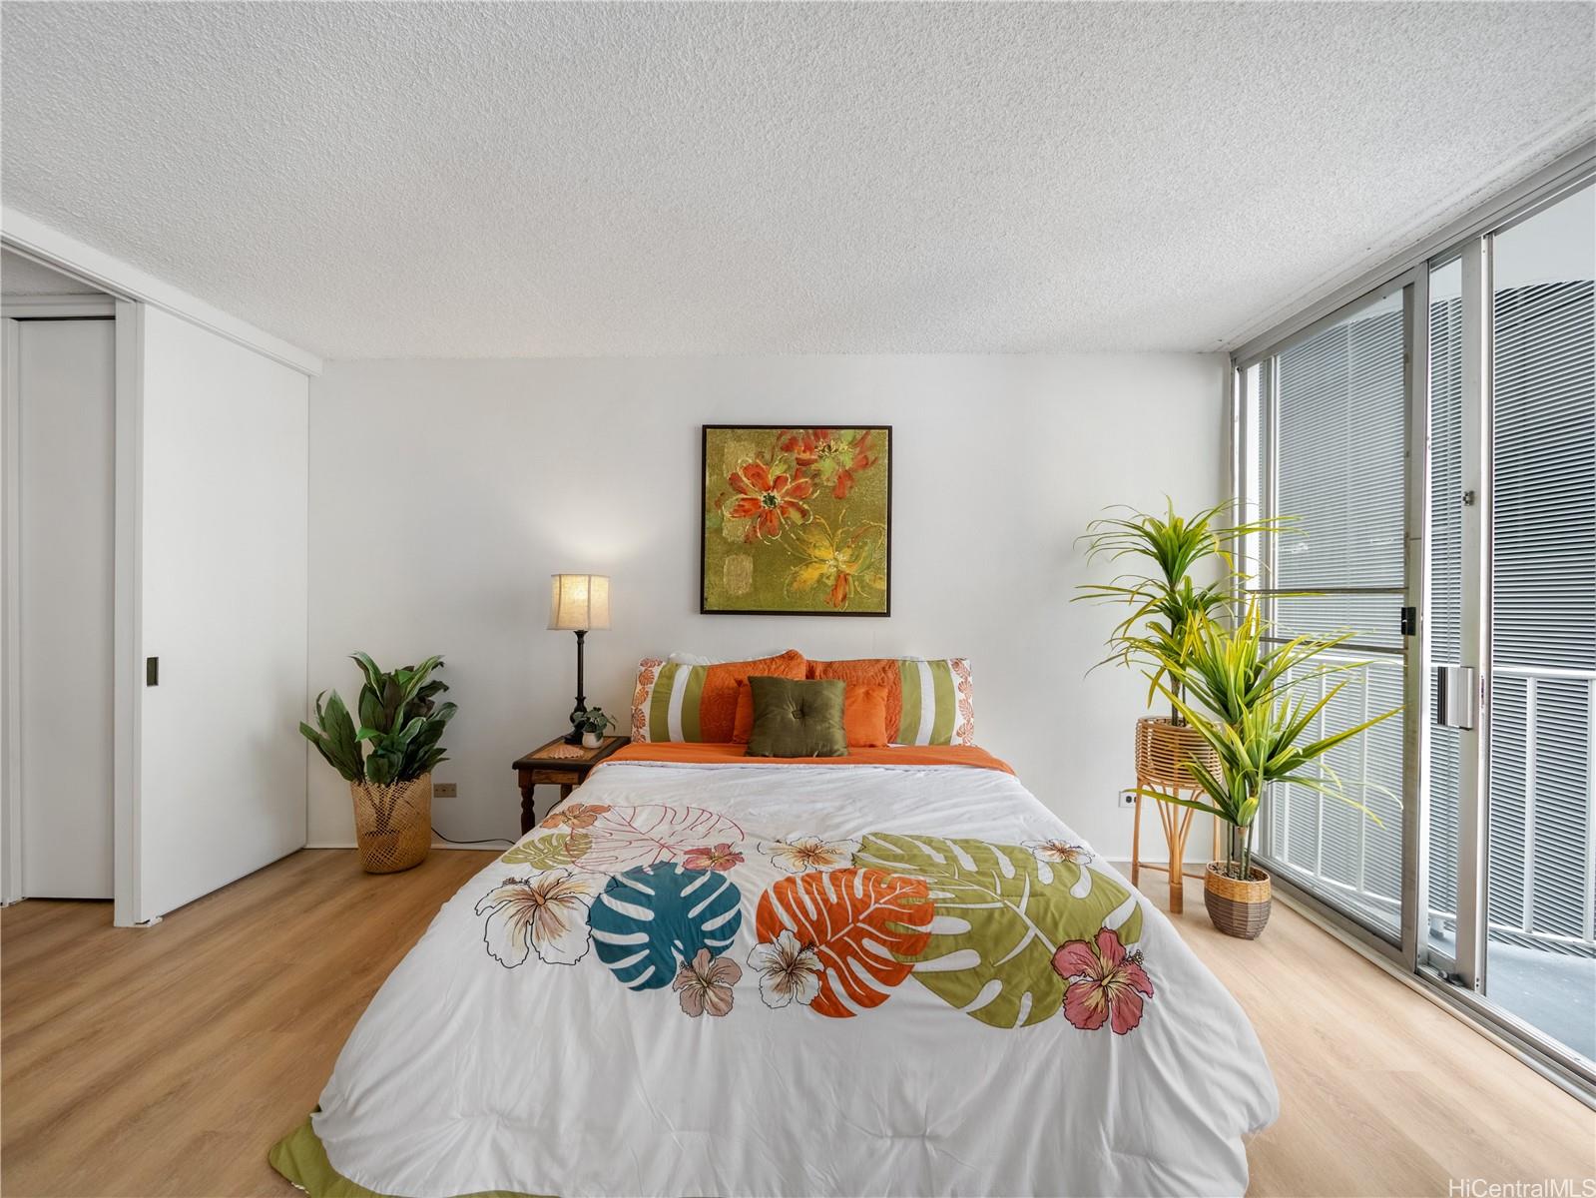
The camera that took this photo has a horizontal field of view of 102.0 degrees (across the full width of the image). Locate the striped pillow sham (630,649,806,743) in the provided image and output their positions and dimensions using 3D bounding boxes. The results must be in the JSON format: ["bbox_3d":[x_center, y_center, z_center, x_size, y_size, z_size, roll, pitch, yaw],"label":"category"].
[{"bbox_3d":[-0.350,0.437,2.900,0.795,0.460,0.180,0,-28,1],"label":"striped pillow sham"}]

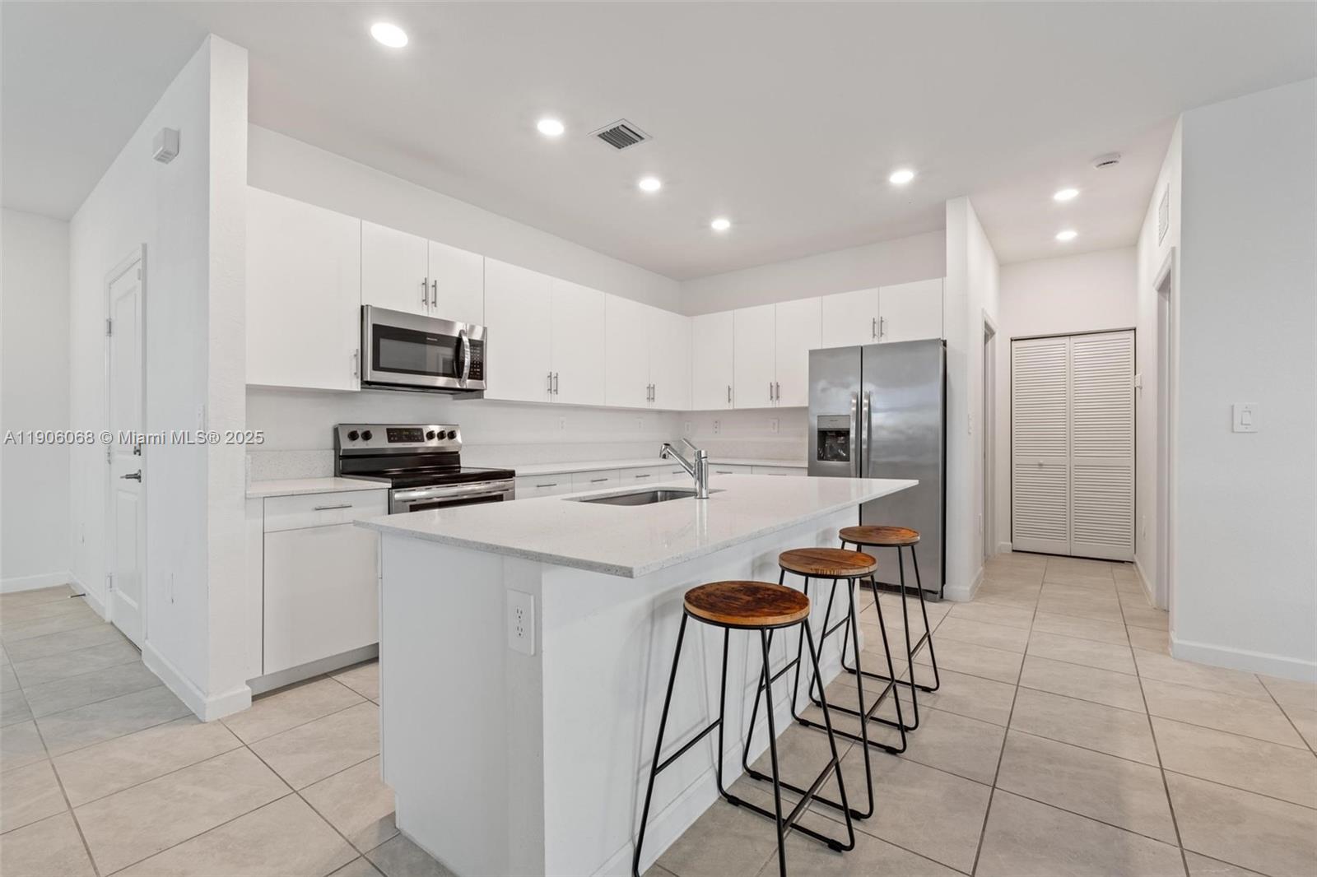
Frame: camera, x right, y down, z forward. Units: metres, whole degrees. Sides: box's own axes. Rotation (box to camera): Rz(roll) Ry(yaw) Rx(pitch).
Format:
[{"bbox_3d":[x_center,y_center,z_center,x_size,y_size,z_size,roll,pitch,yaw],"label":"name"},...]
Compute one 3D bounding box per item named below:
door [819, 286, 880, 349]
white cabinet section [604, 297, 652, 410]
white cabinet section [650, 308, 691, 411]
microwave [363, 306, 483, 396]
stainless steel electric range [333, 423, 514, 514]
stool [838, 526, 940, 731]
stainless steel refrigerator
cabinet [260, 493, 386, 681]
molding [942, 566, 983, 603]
[{"bbox_3d":[1.550,-0.953,4.429,0.455,0.454,0.024,0,1,37],"label":"door"},{"bbox_3d":[-0.274,-0.727,4.676,0.020,0.920,0.600,0,0,37],"label":"white cabinet section"},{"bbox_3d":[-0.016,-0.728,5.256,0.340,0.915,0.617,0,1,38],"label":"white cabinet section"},{"bbox_3d":[-1.452,-0.506,3.314,0.415,0.418,0.760,0,1,37],"label":"microwave"},{"bbox_3d":[-1.333,0.520,3.232,0.705,1.204,0.760,0,1,37],"label":"stainless steel electric range"},{"bbox_3d":[0.944,0.764,2.371,0.420,0.705,0.420,0,0,37],"label":"stool"},{"bbox_3d":[1.736,0.220,4.231,0.915,1.780,0.820,0,0,37],"label":"stainless steel refrigerator"},{"bbox_3d":[-1.759,0.637,2.728,0.610,0.775,0.535,0,0,37],"label":"cabinet"},{"bbox_3d":[2.264,1.066,4.059,0.162,0.100,0.695,0,1,37],"label":"molding"}]

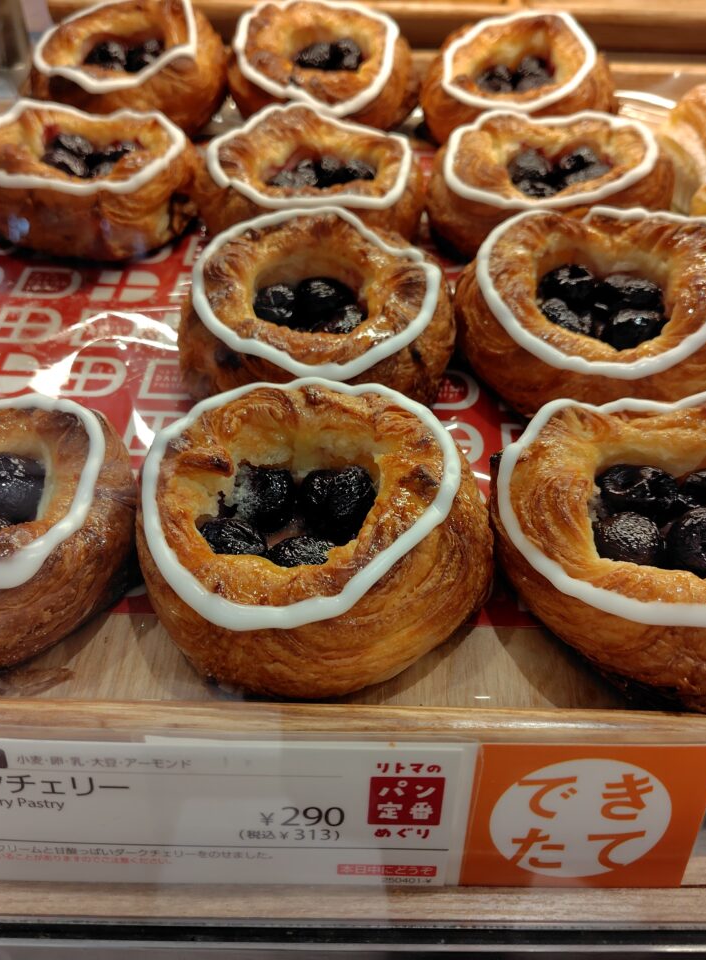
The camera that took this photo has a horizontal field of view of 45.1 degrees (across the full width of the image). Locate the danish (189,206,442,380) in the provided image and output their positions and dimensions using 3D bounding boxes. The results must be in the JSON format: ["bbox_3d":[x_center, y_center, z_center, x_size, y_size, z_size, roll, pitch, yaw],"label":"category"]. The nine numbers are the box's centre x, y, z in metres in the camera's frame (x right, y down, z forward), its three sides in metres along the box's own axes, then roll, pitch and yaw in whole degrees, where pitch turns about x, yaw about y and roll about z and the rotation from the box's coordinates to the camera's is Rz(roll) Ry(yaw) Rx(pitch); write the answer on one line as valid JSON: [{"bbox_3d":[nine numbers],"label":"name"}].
[{"bbox_3d":[-0.012,-0.063,0.297,0.096,0.037,0.086,2,50,1],"label":"danish"}]

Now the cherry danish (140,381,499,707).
[{"bbox_3d":[-0.010,0.013,0.234,0.097,0.037,0.096,2,50,1],"label":"cherry danish"}]

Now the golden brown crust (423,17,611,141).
[{"bbox_3d":[0.078,-0.192,0.406,0.091,0.037,0.083,2,50,1],"label":"golden brown crust"}]

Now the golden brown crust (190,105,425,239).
[{"bbox_3d":[-0.015,-0.118,0.343,0.093,0.037,0.085,2,50,1],"label":"golden brown crust"}]

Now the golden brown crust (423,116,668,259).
[{"bbox_3d":[0.080,-0.120,0.346,0.098,0.037,0.077,2,50,1],"label":"golden brown crust"}]

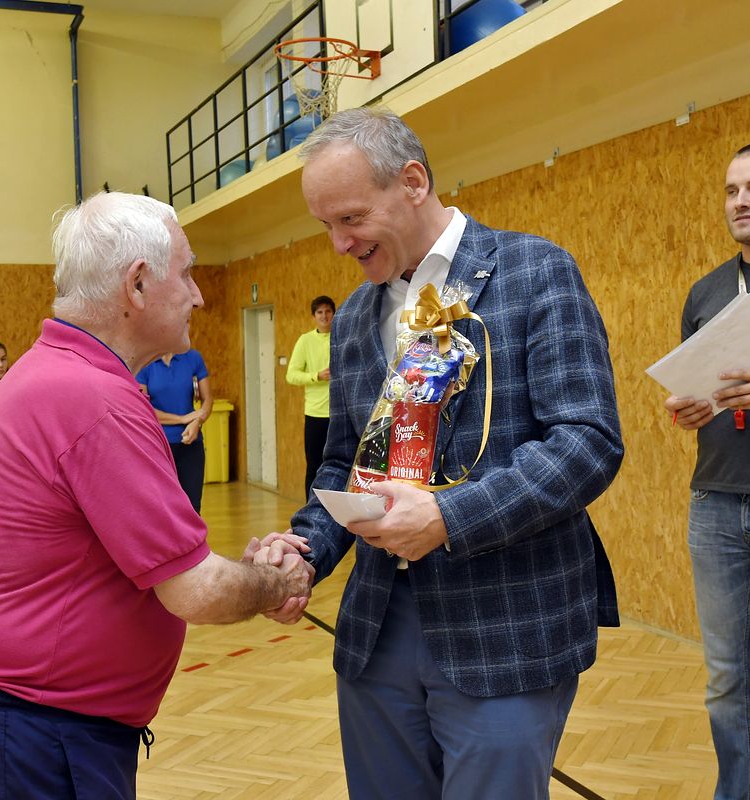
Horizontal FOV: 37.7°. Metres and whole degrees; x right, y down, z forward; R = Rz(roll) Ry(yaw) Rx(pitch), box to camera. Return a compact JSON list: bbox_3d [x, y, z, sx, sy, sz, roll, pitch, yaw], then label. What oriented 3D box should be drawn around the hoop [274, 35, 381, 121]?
[{"bbox_3d":[-0.268,-1.817,6.355,0.610,0.405,0.472,-2,2,-23],"label":"hoop"}]

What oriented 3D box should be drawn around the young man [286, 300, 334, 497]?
[{"bbox_3d":[-0.329,0.193,7.797,0.530,1.855,0.380,-1,2,-3],"label":"young man"}]

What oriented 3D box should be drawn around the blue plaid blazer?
[{"bbox_3d":[0.154,0.077,1.903,0.560,0.798,0.470,1,3,42],"label":"blue plaid blazer"}]

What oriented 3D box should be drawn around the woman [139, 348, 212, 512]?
[{"bbox_3d":[-1.182,0.325,6.493,0.480,1.730,0.330,-1,2,-5],"label":"woman"}]

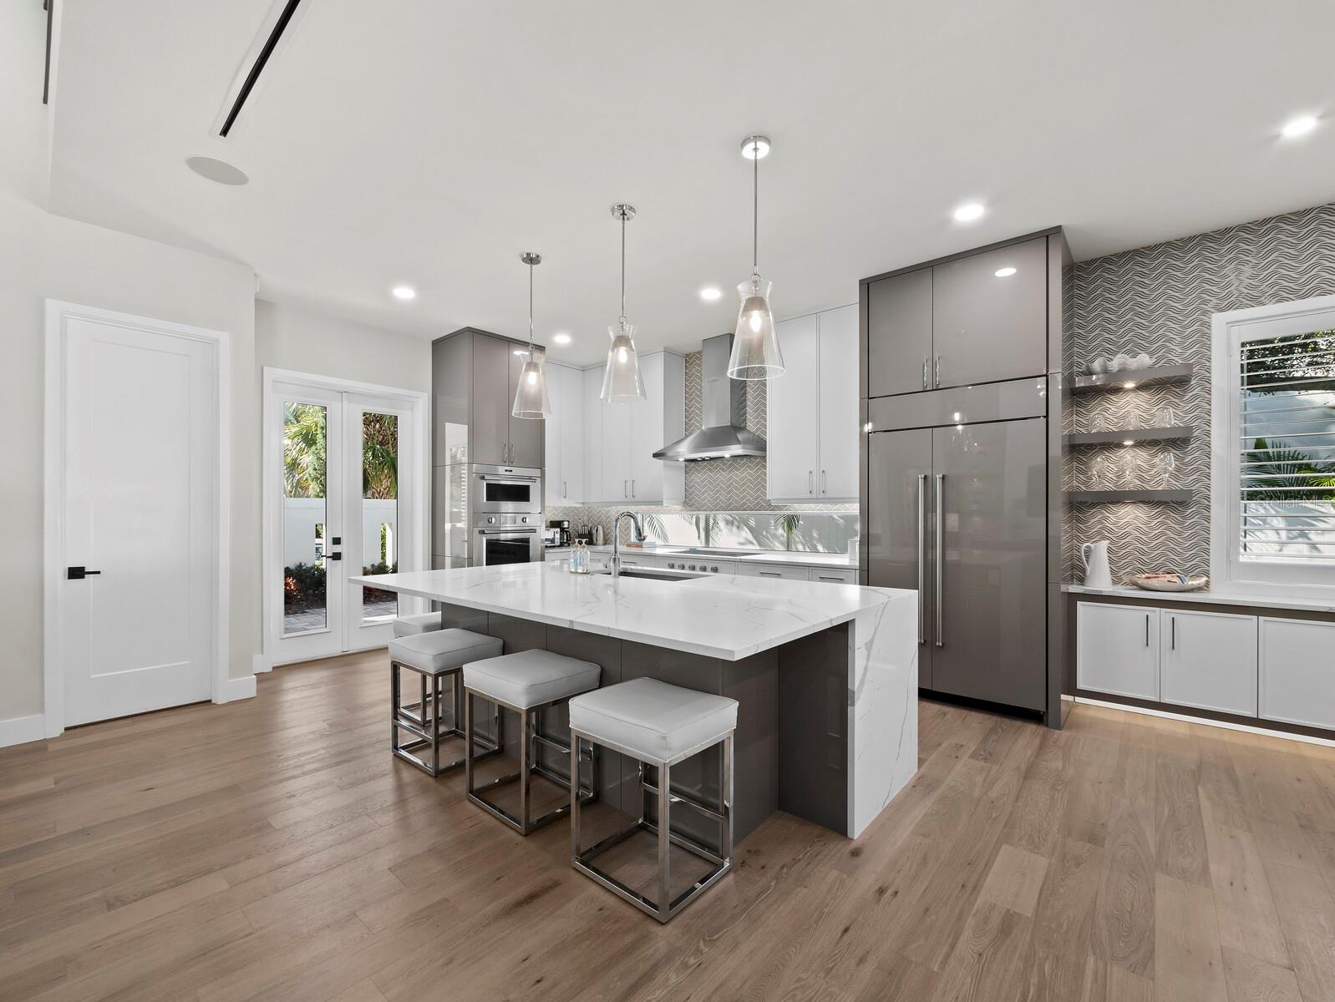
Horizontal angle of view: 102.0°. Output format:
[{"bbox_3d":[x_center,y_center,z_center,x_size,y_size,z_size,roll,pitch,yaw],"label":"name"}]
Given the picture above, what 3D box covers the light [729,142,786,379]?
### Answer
[{"bbox_3d":[0.406,-1.117,2.484,0.262,1.063,0.262,0,0,0],"label":"light"}]

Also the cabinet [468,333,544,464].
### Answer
[{"bbox_3d":[-1.801,-0.960,5.520,0.620,1.230,0.820,-1,-1,41],"label":"cabinet"}]

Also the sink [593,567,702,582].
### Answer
[{"bbox_3d":[-0.096,0.593,3.393,0.690,0.230,0.410,-1,-1,41],"label":"sink"}]

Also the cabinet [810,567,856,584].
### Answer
[{"bbox_3d":[1.530,0.939,4.467,0.460,0.840,0.600,-1,-1,41],"label":"cabinet"}]

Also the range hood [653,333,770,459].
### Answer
[{"bbox_3d":[0.476,-1.013,5.421,1.075,1.220,0.610,0,-1,40],"label":"range hood"}]

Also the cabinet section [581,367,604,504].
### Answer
[{"bbox_3d":[-0.779,-0.774,6.577,0.357,1.601,0.350,-1,-1,40],"label":"cabinet section"}]

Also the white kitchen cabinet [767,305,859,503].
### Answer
[{"bbox_3d":[1.394,-0.792,4.776,0.950,1.625,0.350,-1,-1,41],"label":"white kitchen cabinet"}]

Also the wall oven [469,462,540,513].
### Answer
[{"bbox_3d":[-1.760,-0.105,5.525,0.550,0.467,0.770,0,-1,40],"label":"wall oven"}]

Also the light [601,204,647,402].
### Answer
[{"bbox_3d":[-0.245,-1.112,3.041,0.262,1.063,0.262,0,0,0],"label":"light"}]

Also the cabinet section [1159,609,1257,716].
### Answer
[{"bbox_3d":[3.110,0.923,3.107,0.400,0.565,0.025,0,-1,40],"label":"cabinet section"}]

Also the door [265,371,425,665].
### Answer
[{"bbox_3d":[-2.928,0.144,5.058,0.110,2.500,1.410,0,-1,40],"label":"door"}]

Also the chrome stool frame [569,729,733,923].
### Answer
[{"bbox_3d":[-0.059,1.109,2.031,0.455,0.518,0.383,0,-1,40],"label":"chrome stool frame"}]

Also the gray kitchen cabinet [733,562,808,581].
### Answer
[{"bbox_3d":[1.075,0.925,4.850,0.715,0.815,0.600,0,-1,40],"label":"gray kitchen cabinet"}]

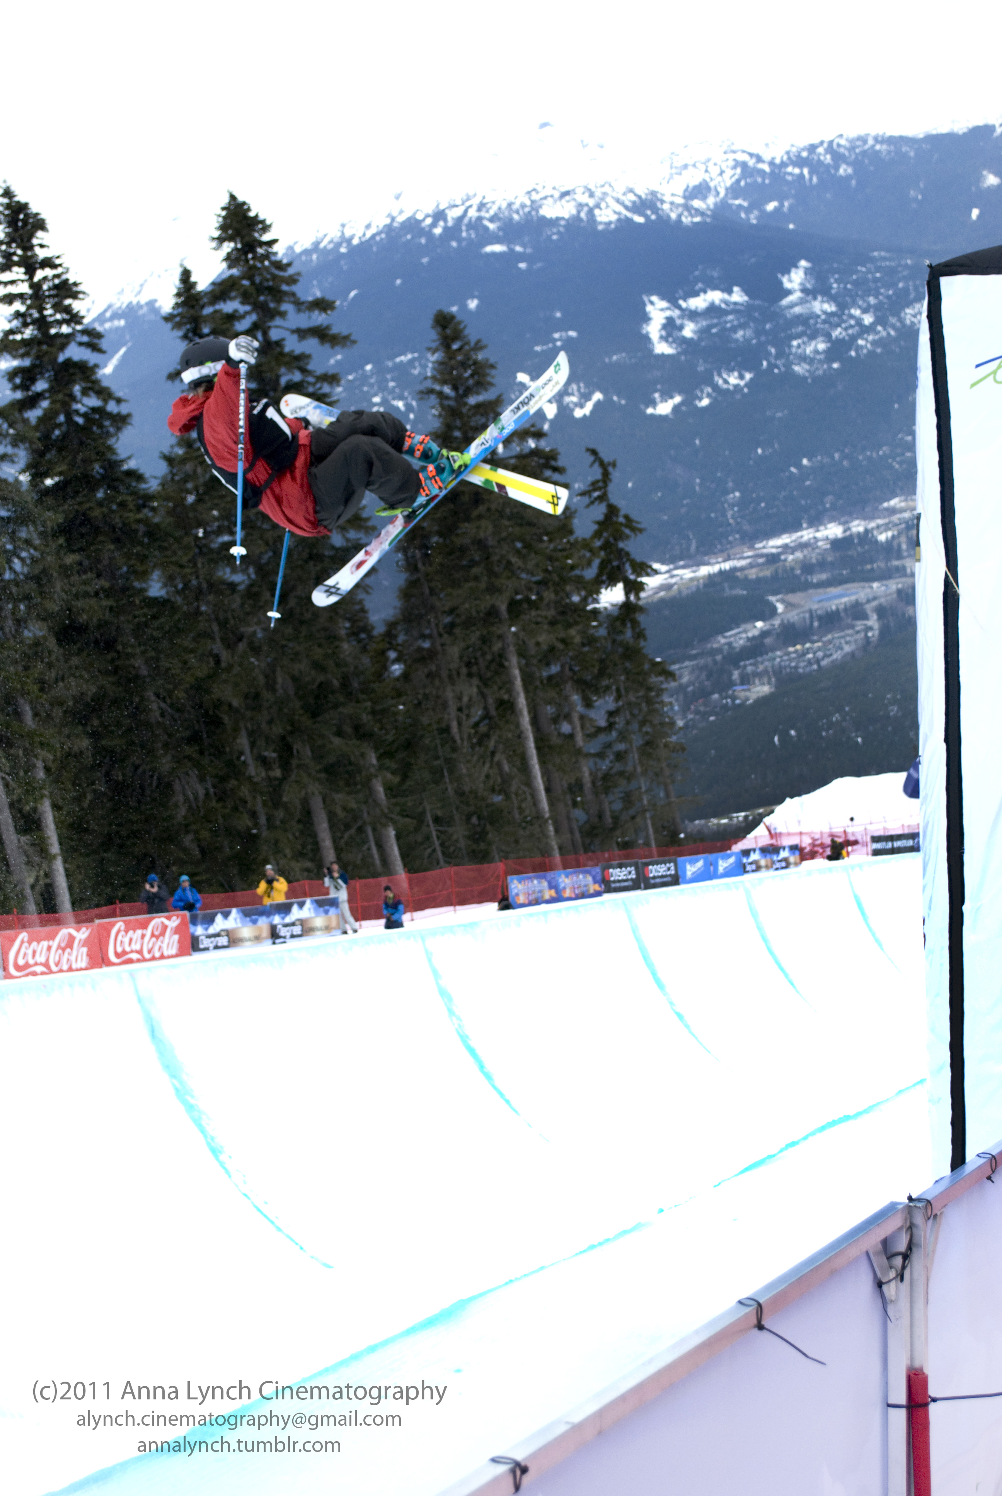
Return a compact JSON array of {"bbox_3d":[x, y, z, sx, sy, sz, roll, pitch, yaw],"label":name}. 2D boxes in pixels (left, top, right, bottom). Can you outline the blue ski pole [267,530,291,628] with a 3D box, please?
[{"bbox_3d":[-0.960,-0.995,9.604,0.070,1.000,0.070,7,-17,0],"label":"blue ski pole"}]

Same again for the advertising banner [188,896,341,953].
[{"bbox_3d":[-5.338,4.064,49.000,0.080,0.920,6.300,-1,-1,27],"label":"advertising banner"}]

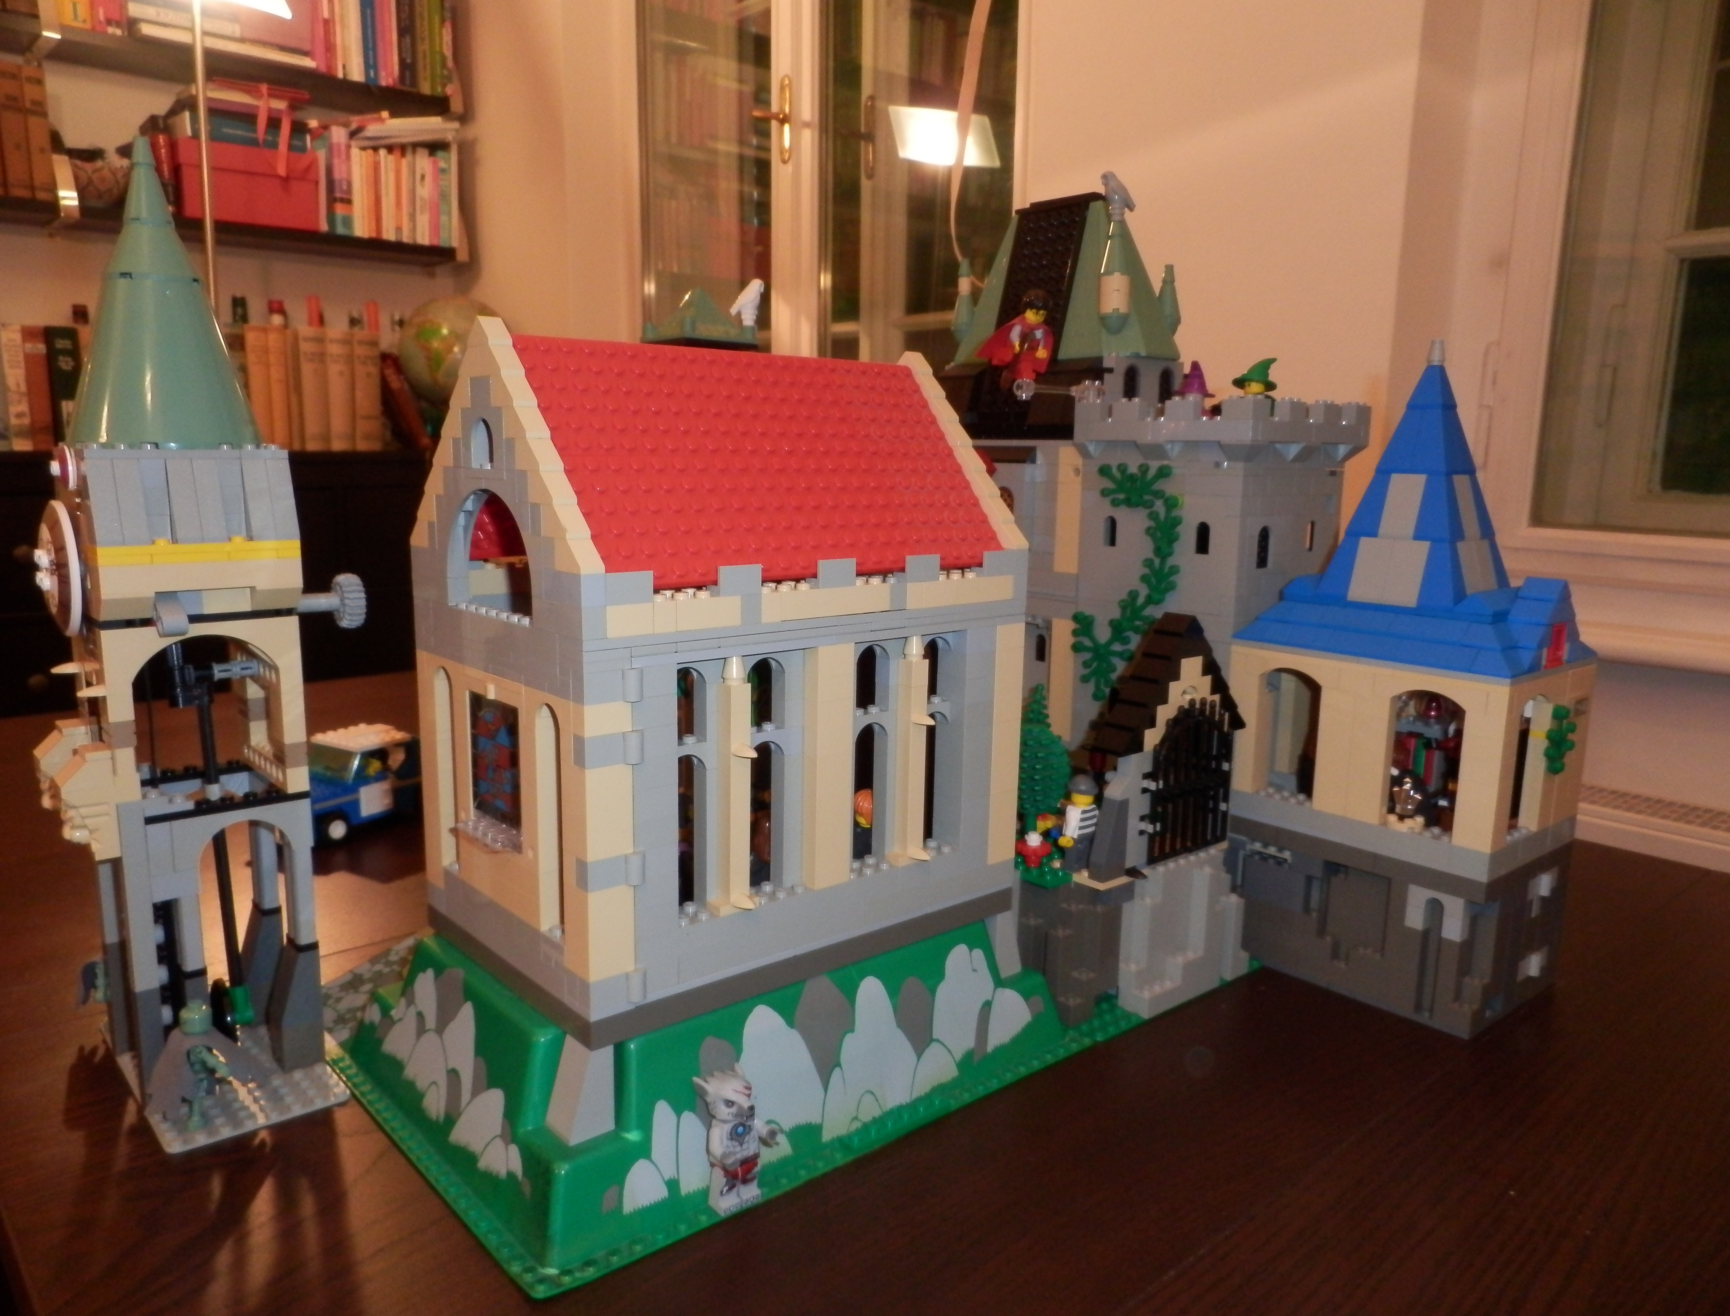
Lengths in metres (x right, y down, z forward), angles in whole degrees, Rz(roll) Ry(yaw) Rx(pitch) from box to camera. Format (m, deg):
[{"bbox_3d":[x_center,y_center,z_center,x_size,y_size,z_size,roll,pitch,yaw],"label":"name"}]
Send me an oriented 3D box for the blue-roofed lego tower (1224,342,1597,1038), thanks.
[{"bbox_3d":[0.258,0.004,0.575,0.097,0.298,0.131,-7,12,-40],"label":"blue-roofed lego tower"}]

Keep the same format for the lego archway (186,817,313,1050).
[{"bbox_3d":[-0.234,0.107,0.462,0.048,0.103,0.015,-7,12,-40],"label":"lego archway"}]

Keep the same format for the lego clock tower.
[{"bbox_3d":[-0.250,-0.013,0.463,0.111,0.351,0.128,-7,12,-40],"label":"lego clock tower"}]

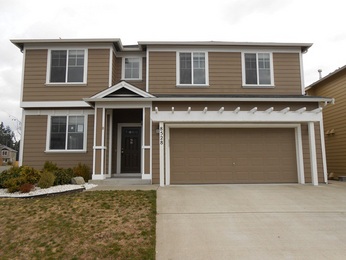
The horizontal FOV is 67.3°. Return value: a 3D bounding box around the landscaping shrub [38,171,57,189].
[{"bbox_3d":[-4.277,1.691,8.949,0.598,0.560,0.600,0,-6,-2],"label":"landscaping shrub"}]

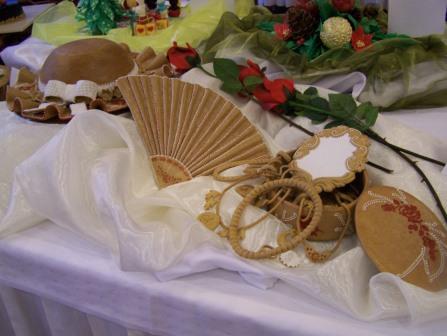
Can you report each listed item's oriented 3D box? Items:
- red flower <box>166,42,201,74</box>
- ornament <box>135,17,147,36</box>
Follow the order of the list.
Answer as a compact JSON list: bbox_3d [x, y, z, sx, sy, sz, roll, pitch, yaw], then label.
[{"bbox_3d":[-0.081,-0.223,1.000,0.067,0.060,0.060,1,29,5],"label":"red flower"},{"bbox_3d":[-0.237,-0.403,1.400,0.030,0.049,0.030,-5,29,-5],"label":"ornament"}]

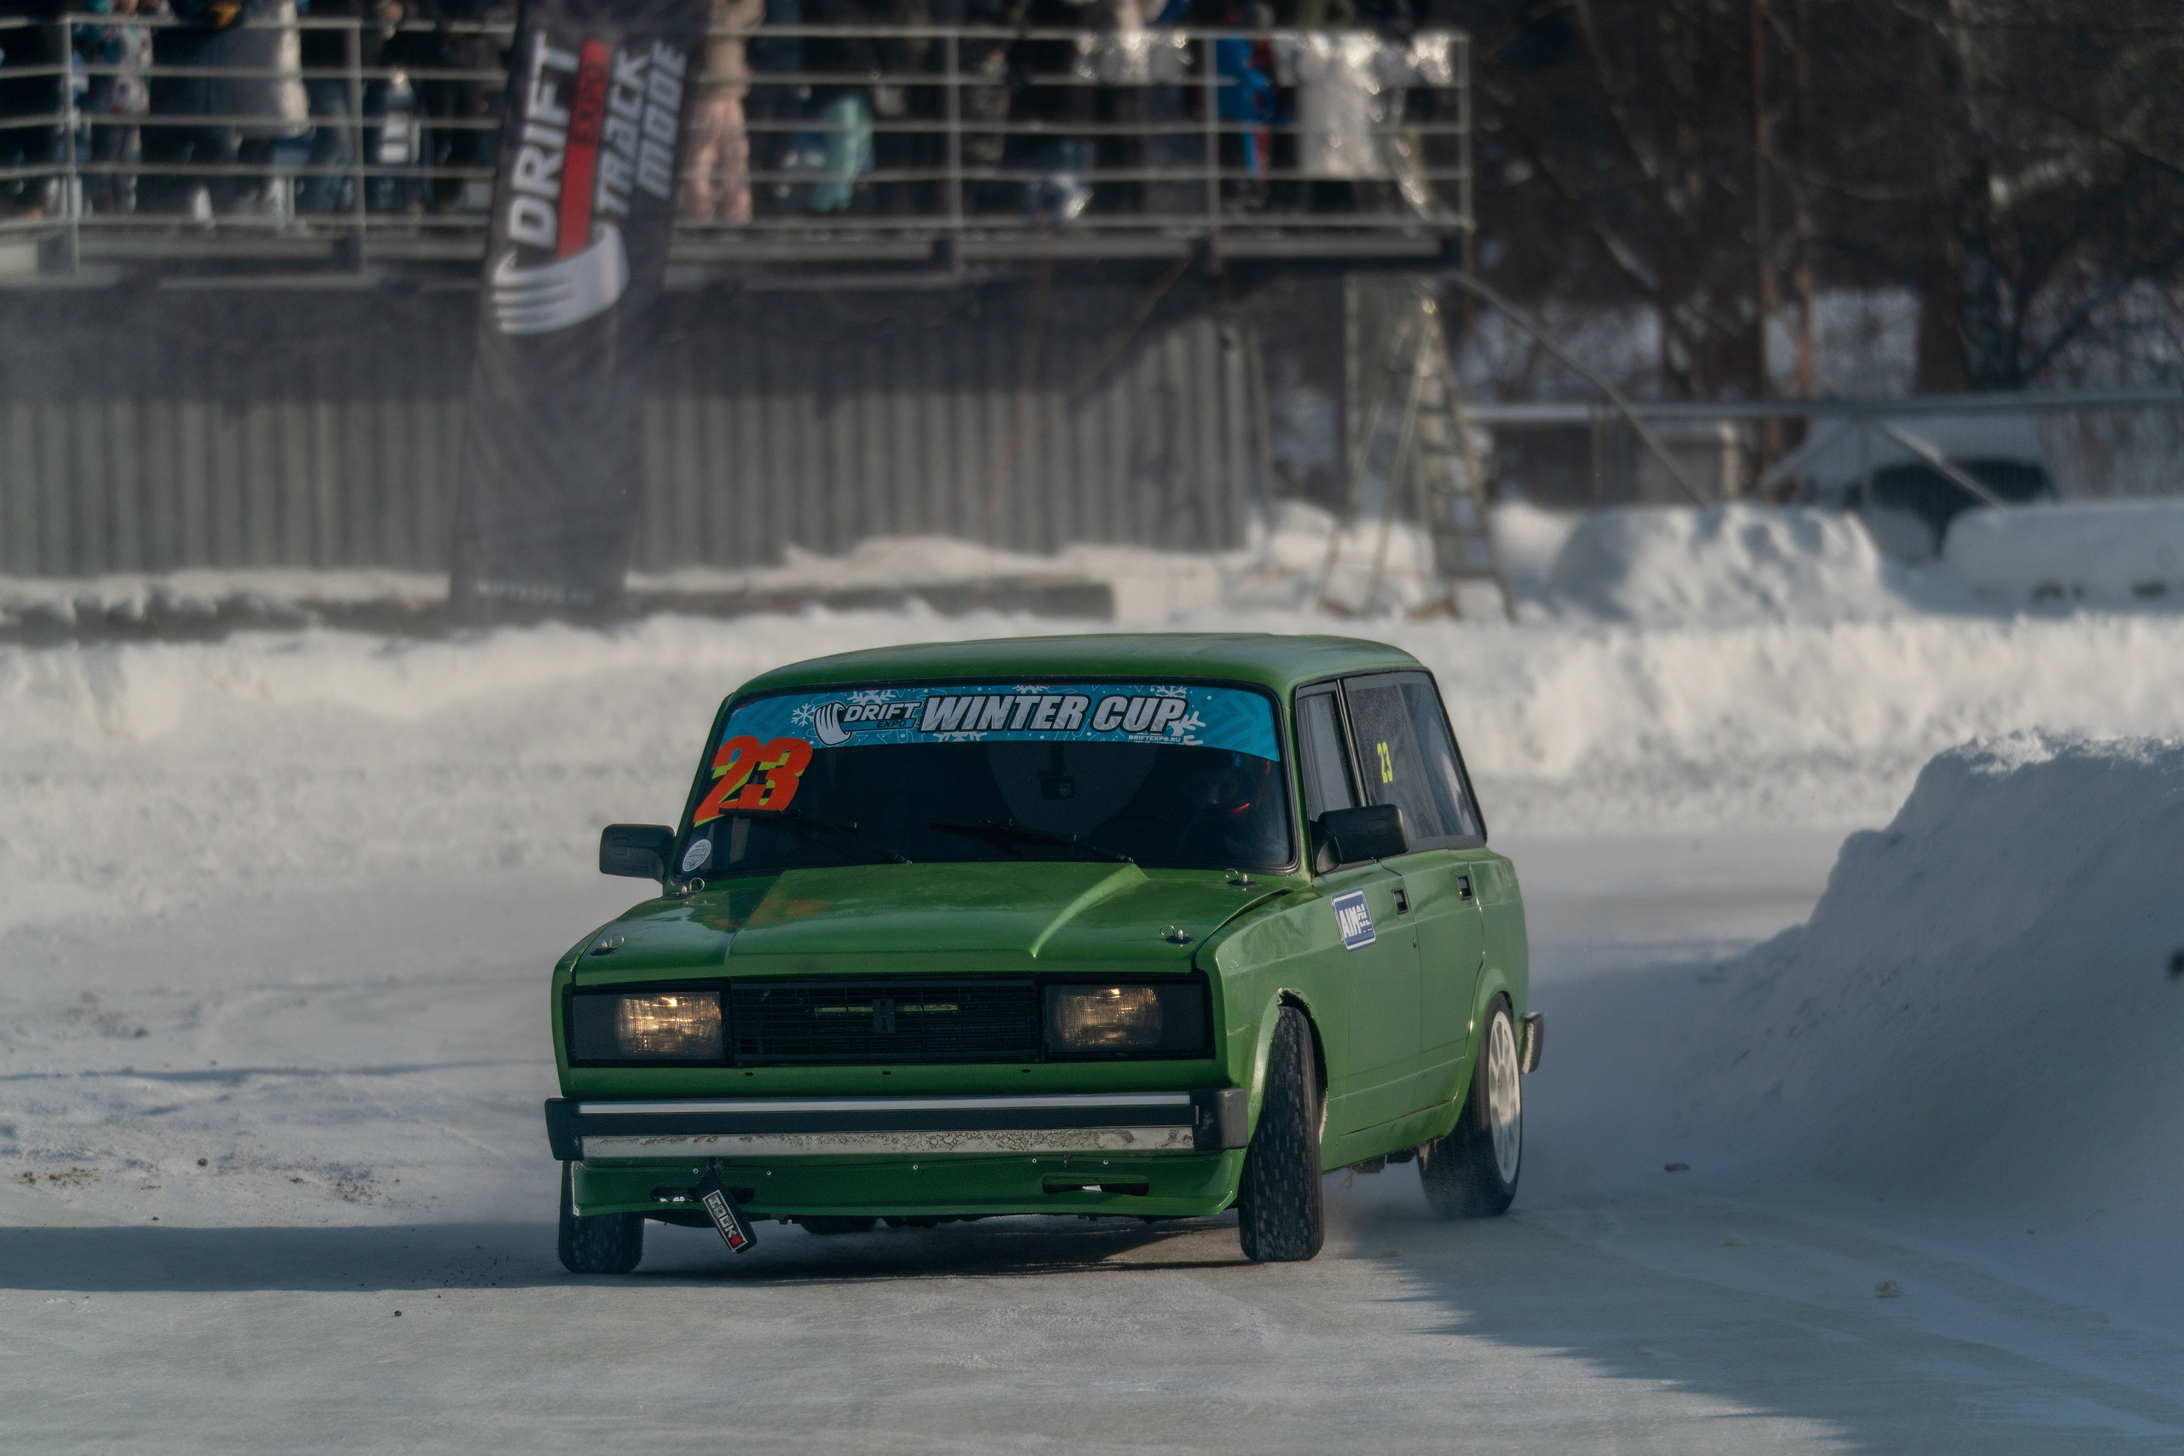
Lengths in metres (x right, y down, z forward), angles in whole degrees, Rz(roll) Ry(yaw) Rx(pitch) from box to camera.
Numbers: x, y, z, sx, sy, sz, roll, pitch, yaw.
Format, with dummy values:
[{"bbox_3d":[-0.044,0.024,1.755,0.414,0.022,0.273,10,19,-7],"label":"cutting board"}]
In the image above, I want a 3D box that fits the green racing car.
[{"bbox_3d":[-0.077,0.488,46.600,1.670,1.400,4.120,-1,1,11],"label":"green racing car"}]

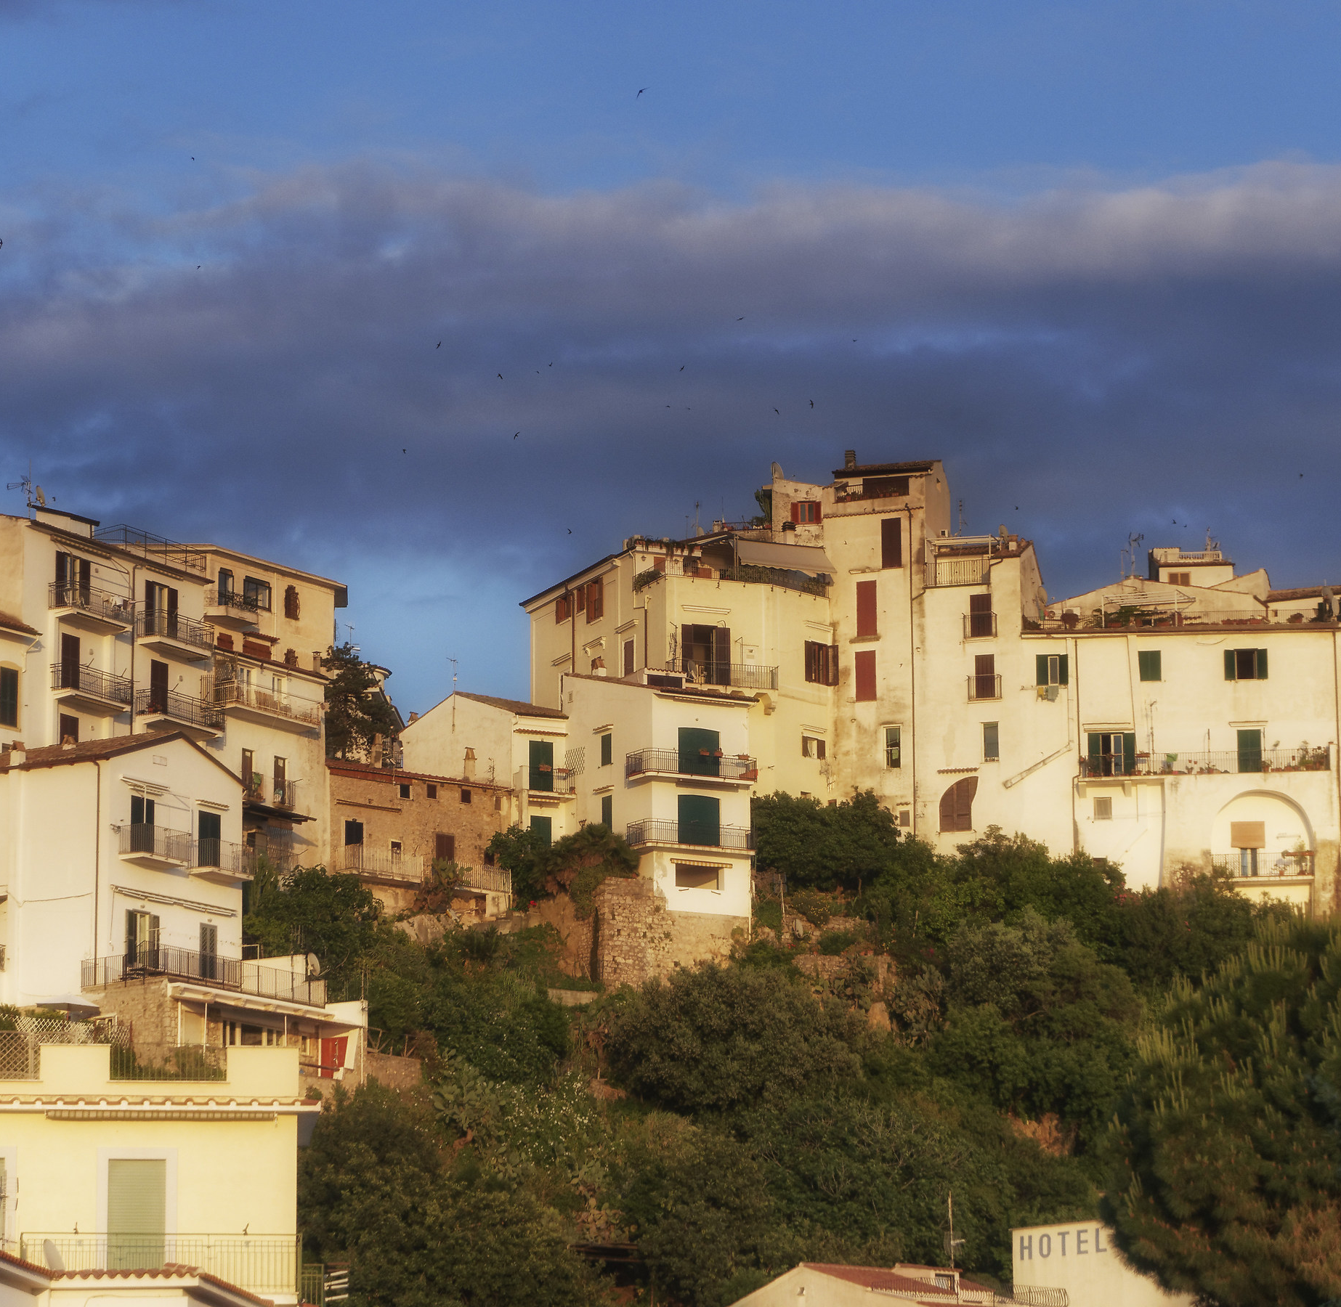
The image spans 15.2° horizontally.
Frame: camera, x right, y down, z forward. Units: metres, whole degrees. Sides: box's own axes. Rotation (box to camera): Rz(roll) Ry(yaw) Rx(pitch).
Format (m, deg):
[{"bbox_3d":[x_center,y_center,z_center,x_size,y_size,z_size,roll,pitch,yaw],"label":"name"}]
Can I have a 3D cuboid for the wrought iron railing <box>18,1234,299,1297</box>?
[{"bbox_3d":[-8.661,10.358,85.400,4.750,1.020,0.900,1,-11,-6],"label":"wrought iron railing"}]

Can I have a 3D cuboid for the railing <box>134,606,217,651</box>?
[{"bbox_3d":[-18.863,-0.840,192.014,0.990,0.970,4.070,-5,-12,25],"label":"railing"}]

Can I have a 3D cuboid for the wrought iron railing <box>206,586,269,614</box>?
[{"bbox_3d":[-17.431,-1.923,201.086,0.950,0.625,2.169,-7,-13,31],"label":"wrought iron railing"}]

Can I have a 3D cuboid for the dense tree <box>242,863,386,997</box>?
[{"bbox_3d":[-13.983,11.121,197.959,5.600,5.900,5.000,0,-12,0],"label":"dense tree"}]

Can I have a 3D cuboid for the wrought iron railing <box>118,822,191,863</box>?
[{"bbox_3d":[-18.111,6.659,177.000,1.100,1.020,2.700,-8,-14,32],"label":"wrought iron railing"}]

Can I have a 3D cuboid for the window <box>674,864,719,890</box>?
[{"bbox_3d":[1.178,9.442,212.500,2.150,1.100,0.200,5,-12,-27],"label":"window"}]

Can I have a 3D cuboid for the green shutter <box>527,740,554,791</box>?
[{"bbox_3d":[-5.630,4.990,219.071,1.176,2.270,0.080,5,-13,-26],"label":"green shutter"}]

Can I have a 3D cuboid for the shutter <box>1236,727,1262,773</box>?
[{"bbox_3d":[26.412,4.502,229.275,1.048,2.070,0.080,-2,-12,6],"label":"shutter"}]

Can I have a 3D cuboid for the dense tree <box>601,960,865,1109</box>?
[{"bbox_3d":[2.544,14.921,196.000,10.300,6.000,8.500,0,-11,0],"label":"dense tree"}]

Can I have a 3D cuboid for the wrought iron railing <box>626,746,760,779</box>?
[{"bbox_3d":[0.884,4.933,213.836,5.336,1.060,1.650,6,-13,-27],"label":"wrought iron railing"}]

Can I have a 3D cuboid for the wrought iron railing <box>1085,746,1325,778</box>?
[{"bbox_3d":[24.419,5.104,229.727,11.047,0.992,0.900,-2,-12,6],"label":"wrought iron railing"}]

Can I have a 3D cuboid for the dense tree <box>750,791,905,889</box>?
[{"bbox_3d":[6.750,8.106,218.000,6.500,4.400,5.500,0,-11,0],"label":"dense tree"}]

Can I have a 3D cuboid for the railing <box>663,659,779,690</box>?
[{"bbox_3d":[2.357,1.021,222.189,4.977,1.023,0.750,5,-12,-23],"label":"railing"}]

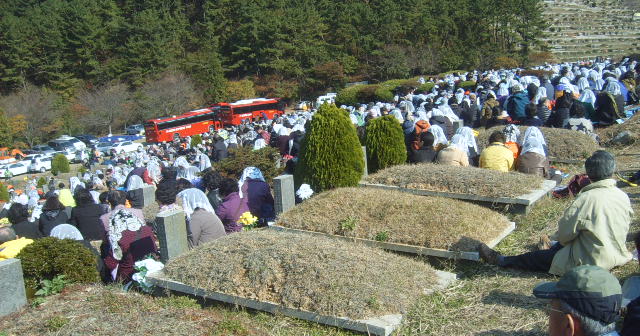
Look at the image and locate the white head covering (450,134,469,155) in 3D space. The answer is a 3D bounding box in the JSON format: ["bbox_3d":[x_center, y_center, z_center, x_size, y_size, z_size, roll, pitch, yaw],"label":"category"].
[{"bbox_3d":[1.811,-0.305,8.400,0.230,0.260,0.260,-2,12,0],"label":"white head covering"}]

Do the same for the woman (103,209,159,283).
[{"bbox_3d":[-1.581,0.638,5.400,0.440,0.600,0.580,-5,12,-14],"label":"woman"}]

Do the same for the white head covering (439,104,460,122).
[{"bbox_3d":[1.981,-0.849,9.900,0.280,0.300,0.280,-11,17,-34],"label":"white head covering"}]

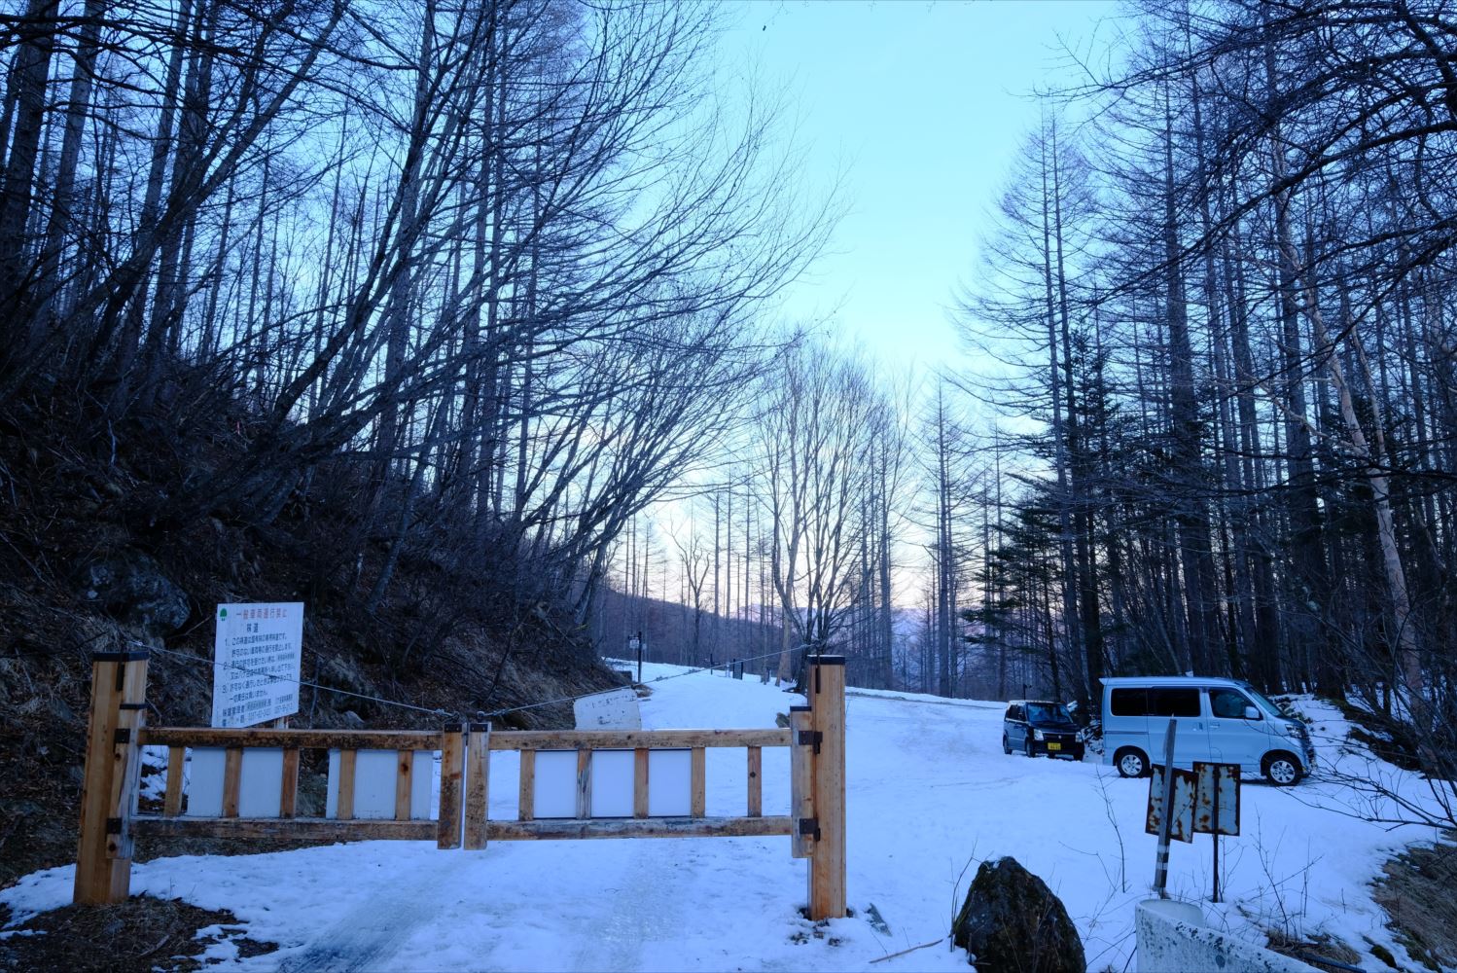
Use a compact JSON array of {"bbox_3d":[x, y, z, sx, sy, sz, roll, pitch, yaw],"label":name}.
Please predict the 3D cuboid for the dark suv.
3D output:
[{"bbox_3d":[9.440,7.300,29.330,1.475,1.645,3.395,1,-11,0],"label":"dark suv"}]

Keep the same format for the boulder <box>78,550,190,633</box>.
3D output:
[{"bbox_3d":[-5.317,0.938,8.700,1.000,0.780,0.800,4,-8,-30],"label":"boulder"}]

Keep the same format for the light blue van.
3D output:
[{"bbox_3d":[8.865,4.470,18.064,3.395,1.880,1.475,-6,-12,29],"label":"light blue van"}]

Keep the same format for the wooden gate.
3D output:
[{"bbox_3d":[-1.405,1.634,5.364,4.100,1.390,0.200,1,-7,-2],"label":"wooden gate"}]

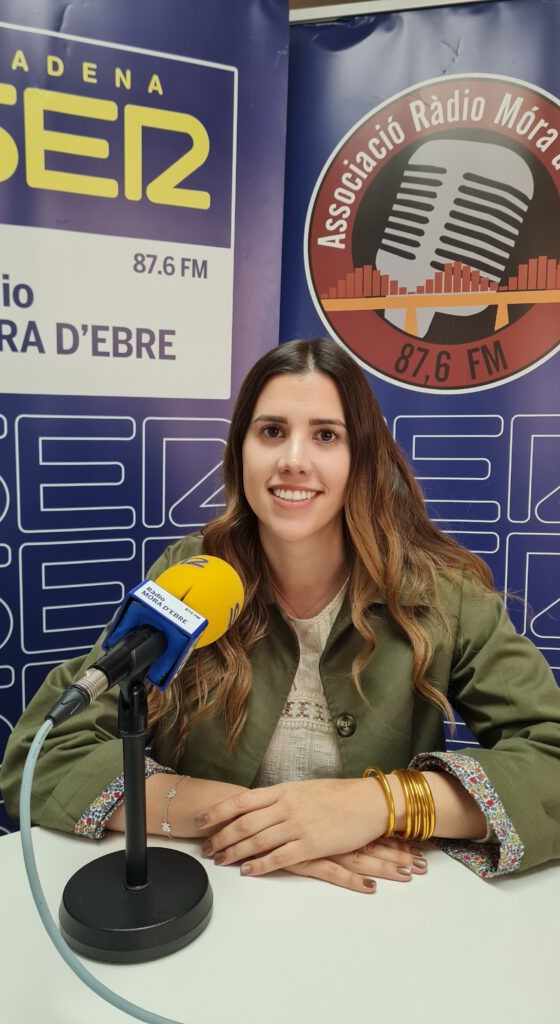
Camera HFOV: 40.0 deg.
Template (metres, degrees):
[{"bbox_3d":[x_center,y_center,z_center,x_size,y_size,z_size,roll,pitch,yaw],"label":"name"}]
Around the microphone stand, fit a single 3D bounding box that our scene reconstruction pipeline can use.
[{"bbox_3d":[-0.124,0.246,0.659,0.132,0.210,0.132,0,6,0],"label":"microphone stand"}]

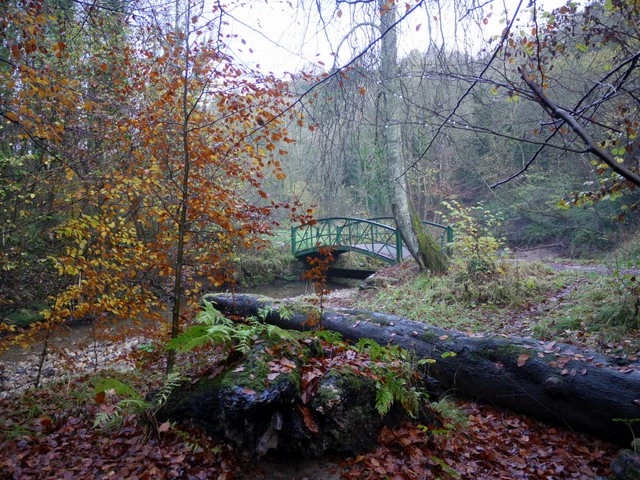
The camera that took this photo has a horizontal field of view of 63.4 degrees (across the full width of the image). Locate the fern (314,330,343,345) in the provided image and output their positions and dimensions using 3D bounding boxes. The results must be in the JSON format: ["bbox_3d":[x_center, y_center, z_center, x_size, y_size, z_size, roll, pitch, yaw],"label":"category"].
[{"bbox_3d":[0.065,0.744,3.950,0.207,0.110,0.200,0,2,0],"label":"fern"}]

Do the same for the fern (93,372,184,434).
[{"bbox_3d":[-1.315,1.184,3.750,0.646,0.380,0.600,0,2,0],"label":"fern"}]

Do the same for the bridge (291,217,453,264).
[{"bbox_3d":[1.941,-0.127,21.983,3.129,1.664,6.538,-2,3,-40],"label":"bridge"}]

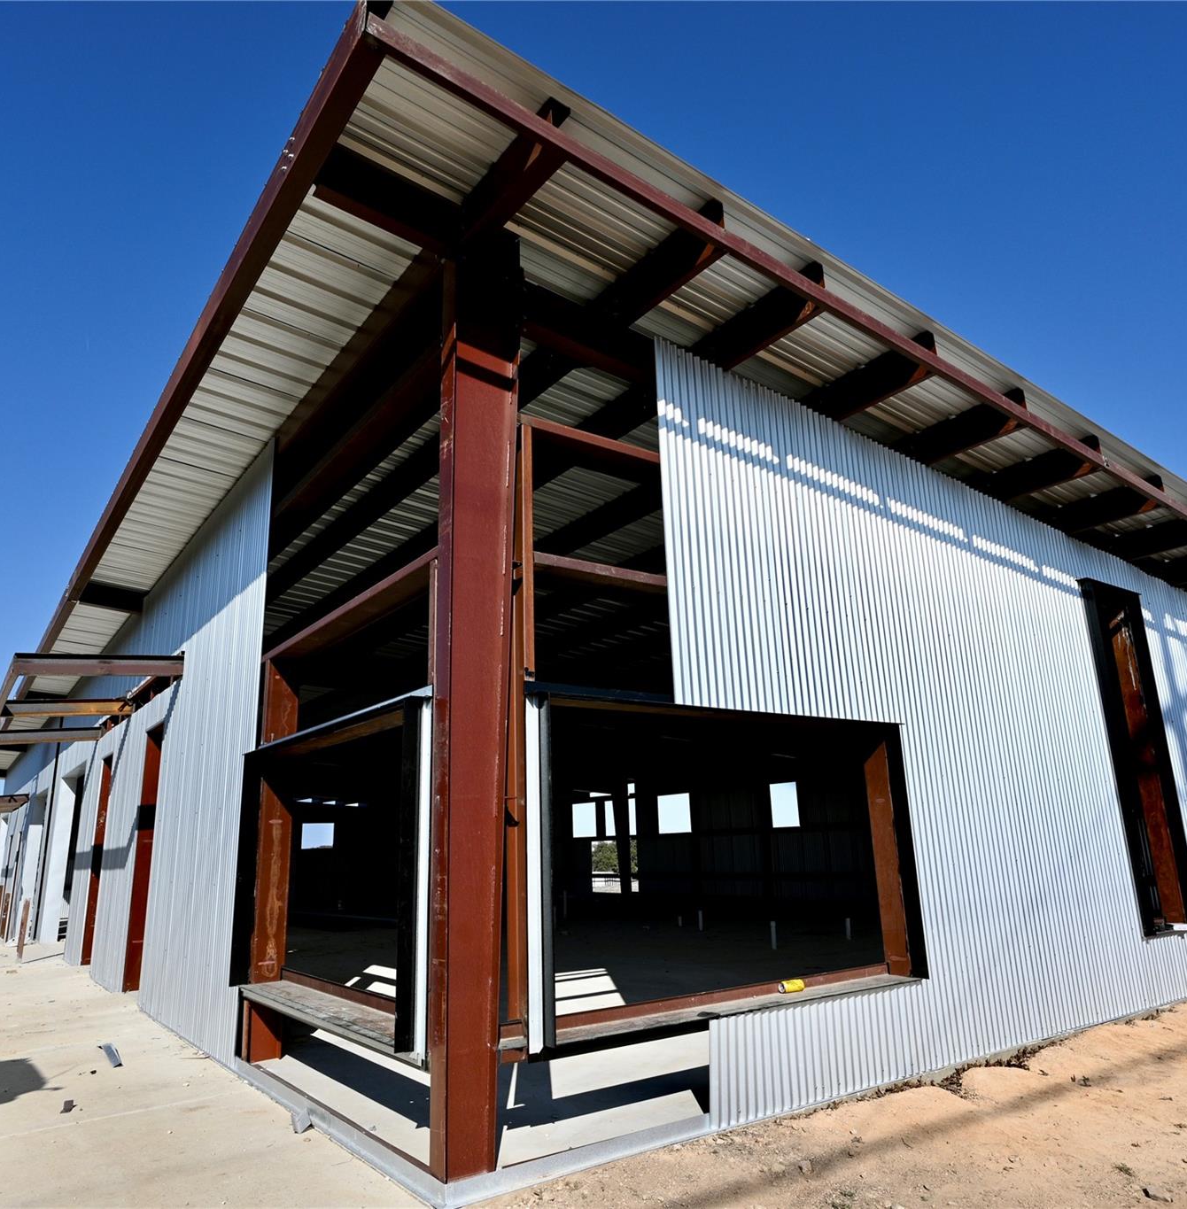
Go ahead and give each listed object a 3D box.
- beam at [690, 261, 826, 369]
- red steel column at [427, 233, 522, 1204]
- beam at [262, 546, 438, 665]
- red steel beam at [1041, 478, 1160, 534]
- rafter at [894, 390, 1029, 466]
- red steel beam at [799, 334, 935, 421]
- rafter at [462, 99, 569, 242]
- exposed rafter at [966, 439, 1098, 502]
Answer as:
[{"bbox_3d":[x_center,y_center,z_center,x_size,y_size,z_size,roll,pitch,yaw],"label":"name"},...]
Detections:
[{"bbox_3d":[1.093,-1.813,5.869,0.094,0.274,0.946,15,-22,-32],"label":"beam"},{"bbox_3d":[-0.576,0.239,4.609,0.392,4.644,0.178,8,-18,-34],"label":"red steel column"},{"bbox_3d":[-1.641,0.108,6.032,0.200,0.070,3.240,8,-18,-34],"label":"beam"},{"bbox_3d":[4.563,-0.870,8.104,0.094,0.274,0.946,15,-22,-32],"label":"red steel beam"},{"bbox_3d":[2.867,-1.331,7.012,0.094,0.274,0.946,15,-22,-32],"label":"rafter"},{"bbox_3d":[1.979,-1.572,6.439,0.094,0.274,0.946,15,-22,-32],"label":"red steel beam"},{"bbox_3d":[-0.427,-2.243,4.839,0.135,0.274,0.898,15,-22,-32],"label":"rafter"},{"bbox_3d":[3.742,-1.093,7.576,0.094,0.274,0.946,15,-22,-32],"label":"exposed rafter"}]

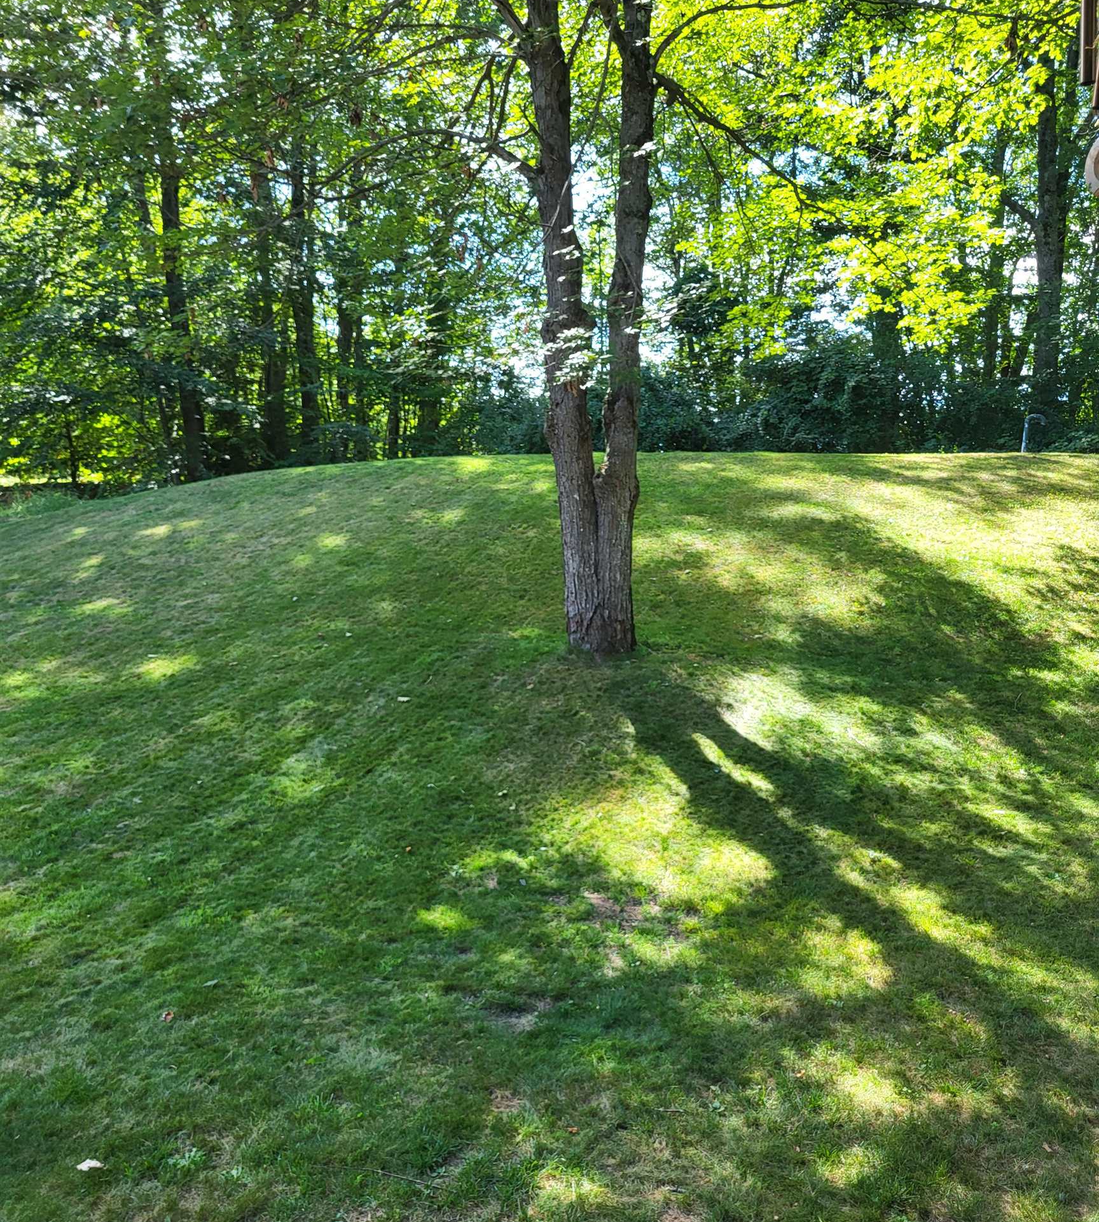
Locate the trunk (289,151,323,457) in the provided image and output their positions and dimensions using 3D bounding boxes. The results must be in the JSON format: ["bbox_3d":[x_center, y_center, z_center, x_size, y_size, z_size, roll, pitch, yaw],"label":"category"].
[{"bbox_3d":[-4.600,-5.671,20.753,0.390,5.690,0.390,-3,8,-12],"label":"trunk"}]

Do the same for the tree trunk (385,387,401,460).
[{"bbox_3d":[-3.256,-3.918,22.941,0.260,1.490,0.260,-2,8,-8],"label":"tree trunk"}]

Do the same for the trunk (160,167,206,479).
[{"bbox_3d":[-6.145,-4.733,18.435,0.430,5.100,0.430,-4,8,-18],"label":"trunk"}]

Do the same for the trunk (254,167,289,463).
[{"bbox_3d":[-5.214,-5.480,20.659,0.390,5.340,0.390,-3,8,-13],"label":"trunk"}]

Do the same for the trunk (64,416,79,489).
[{"bbox_3d":[-8.490,-2.803,19.553,0.180,1.260,0.180,-4,8,-23],"label":"trunk"}]

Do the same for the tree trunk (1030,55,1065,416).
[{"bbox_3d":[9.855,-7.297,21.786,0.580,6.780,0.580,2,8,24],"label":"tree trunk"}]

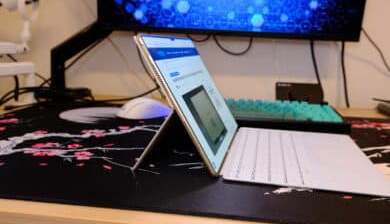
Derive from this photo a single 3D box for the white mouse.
[{"bbox_3d":[-0.111,-0.011,0.803,0.124,0.040,0.065,-6,14,-37],"label":"white mouse"}]

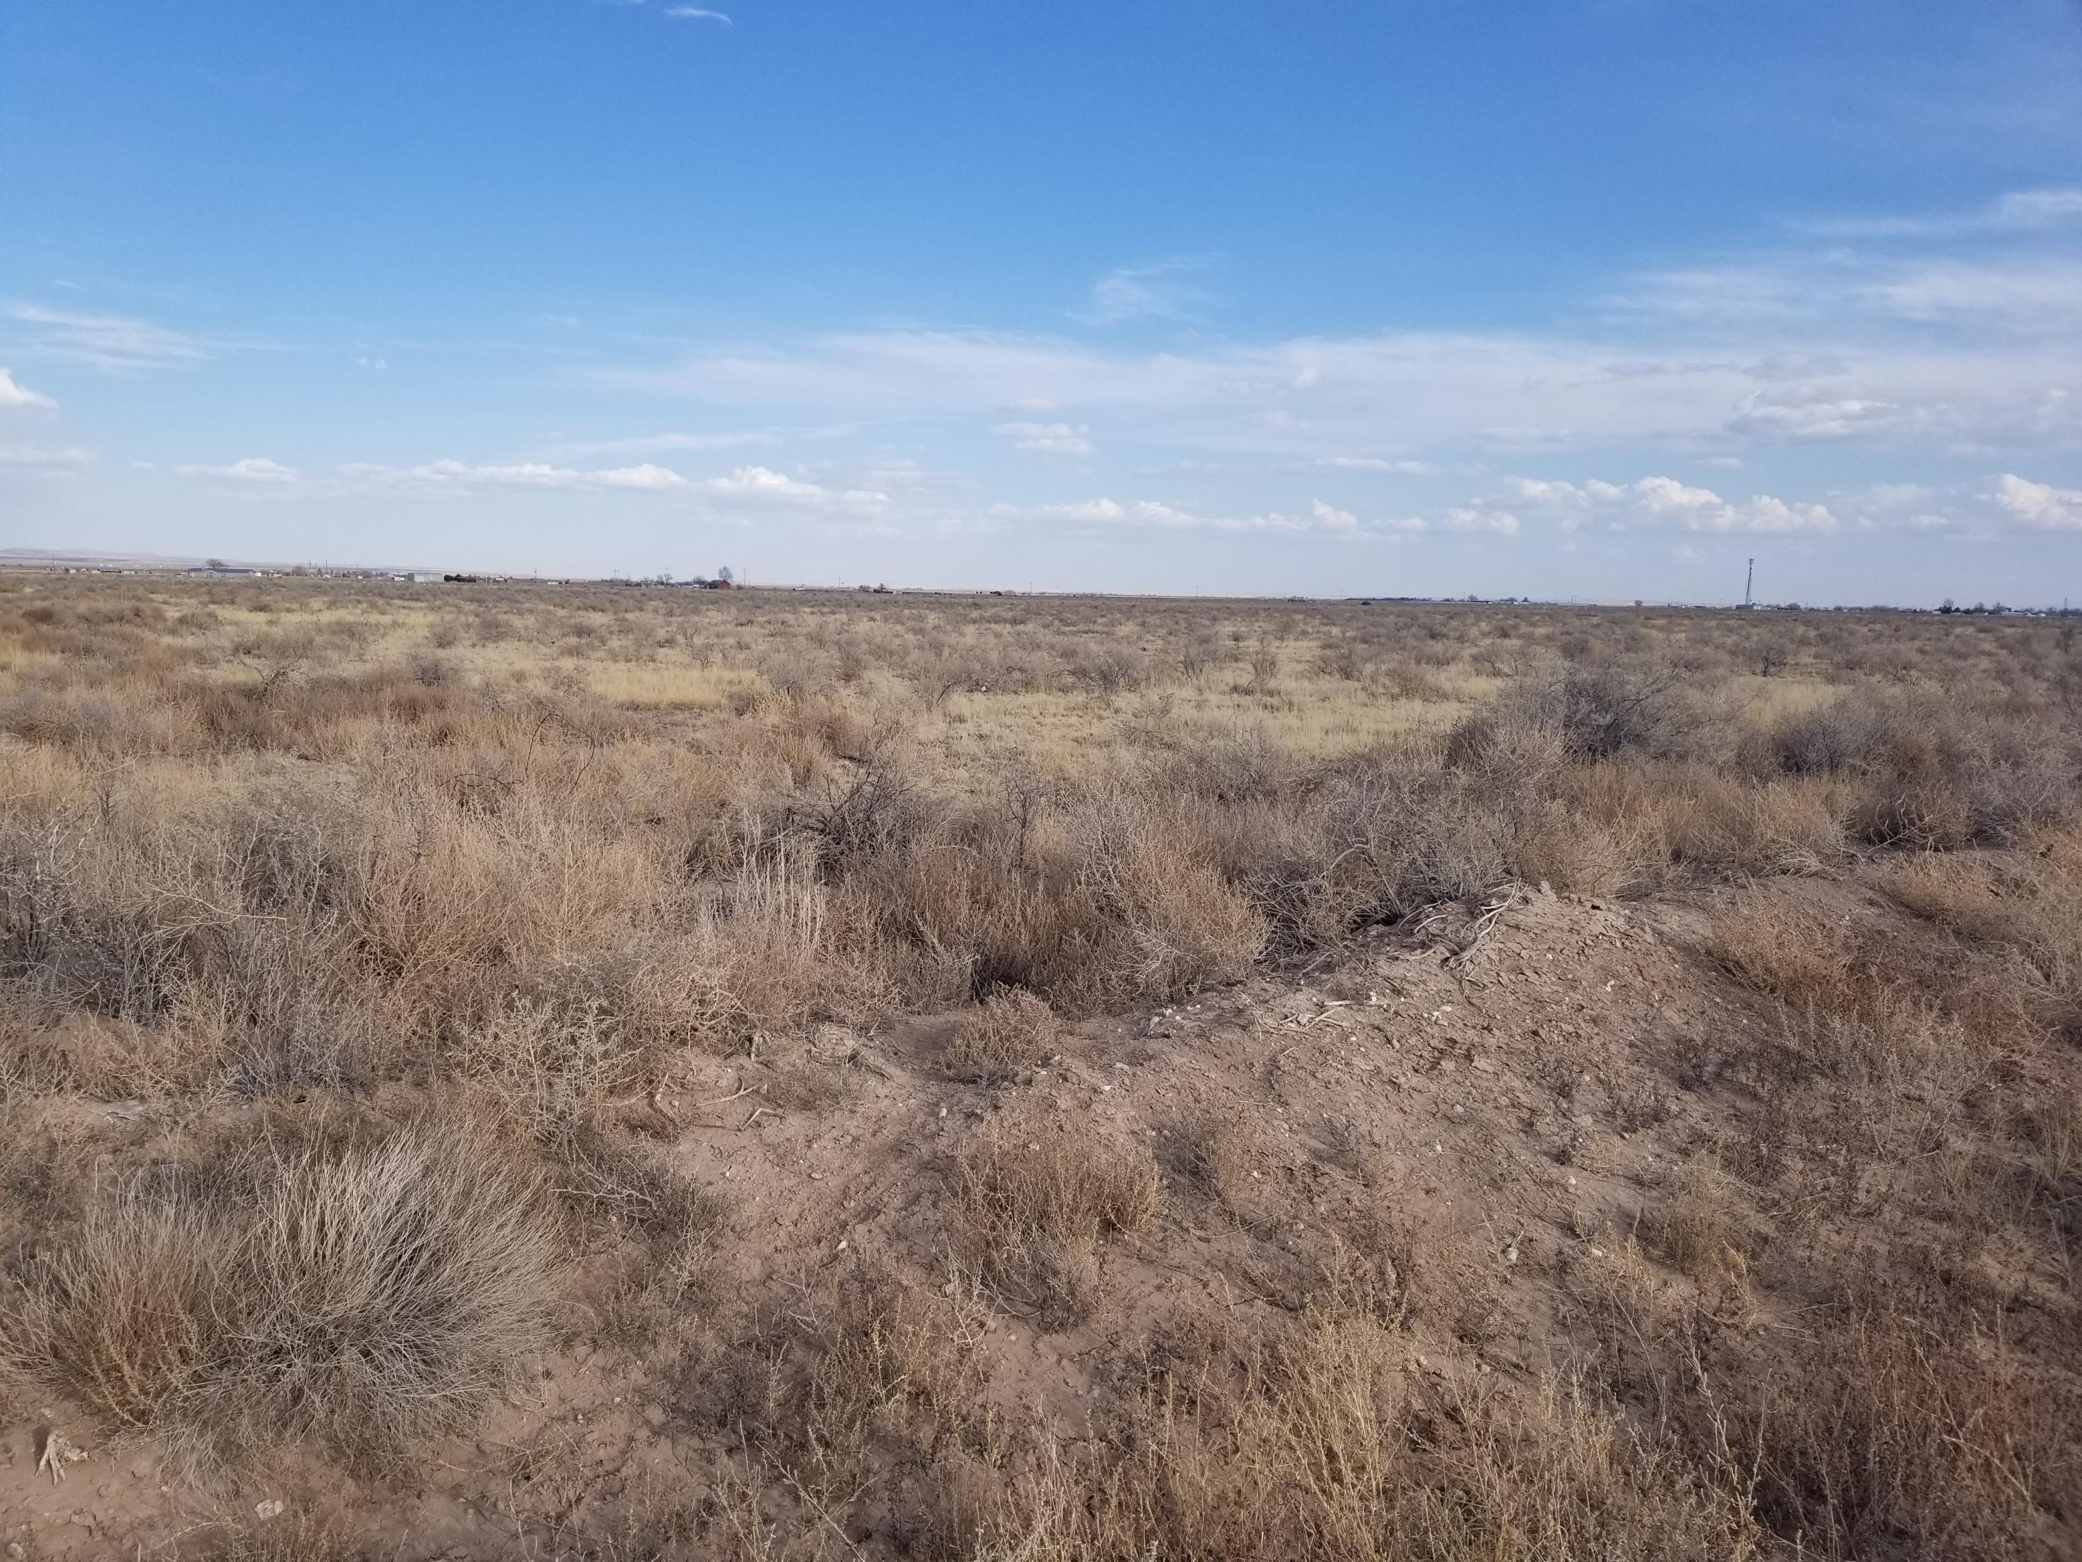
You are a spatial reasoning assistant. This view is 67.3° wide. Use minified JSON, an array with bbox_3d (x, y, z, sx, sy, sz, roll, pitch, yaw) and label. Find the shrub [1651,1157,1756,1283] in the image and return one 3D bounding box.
[{"bbox_3d":[1.501,1.000,3.550,0.206,0.249,0.195,1,7,0],"label":"shrub"}]

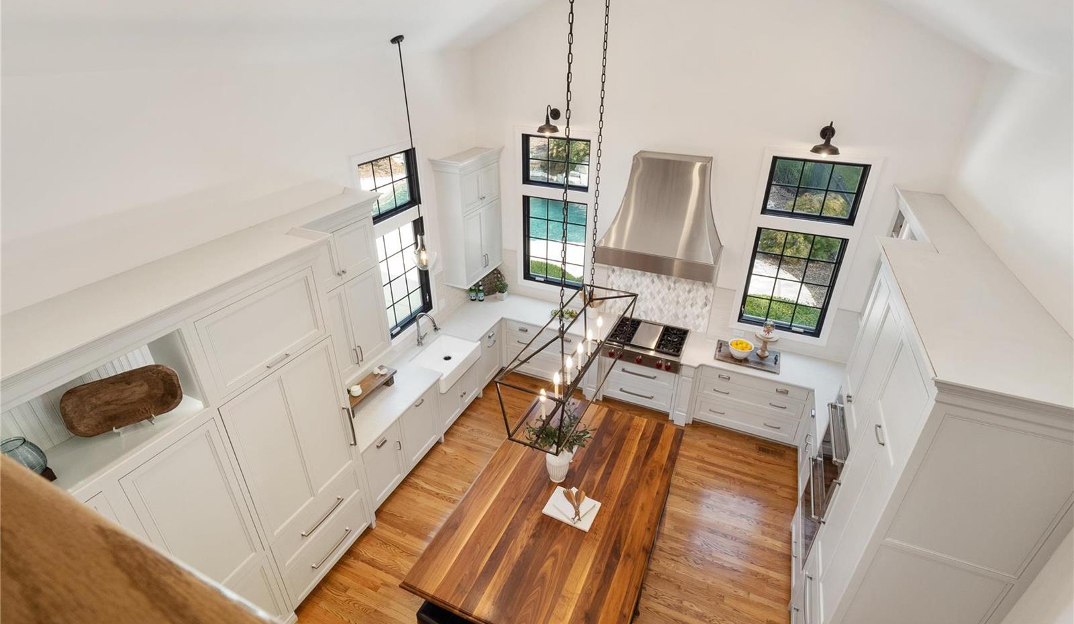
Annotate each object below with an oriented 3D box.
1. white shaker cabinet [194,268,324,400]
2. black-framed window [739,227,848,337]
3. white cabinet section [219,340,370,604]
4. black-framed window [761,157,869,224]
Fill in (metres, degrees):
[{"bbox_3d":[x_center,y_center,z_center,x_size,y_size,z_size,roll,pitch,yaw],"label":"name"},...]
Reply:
[{"bbox_3d":[-2.001,0.043,3.171,0.620,0.527,0.836,12,31,20],"label":"white shaker cabinet"},{"bbox_3d":[2.741,-0.321,5.187,0.843,1.142,0.100,12,31,21],"label":"black-framed window"},{"bbox_3d":[-1.998,1.212,3.749,0.620,2.040,0.888,13,30,20],"label":"white cabinet section"},{"bbox_3d":[2.730,-1.201,4.716,0.837,0.583,0.100,12,31,21],"label":"black-framed window"}]

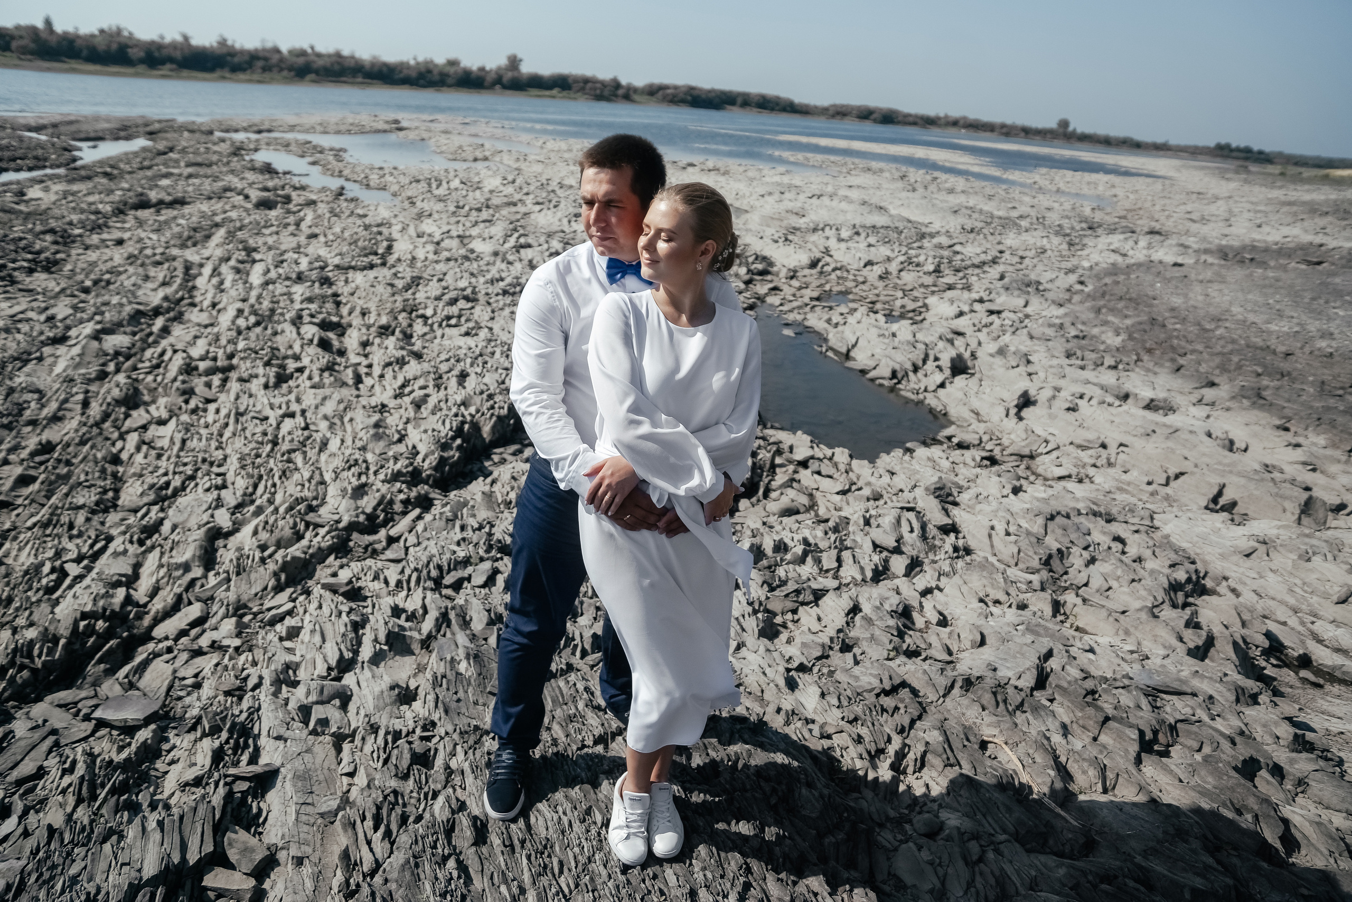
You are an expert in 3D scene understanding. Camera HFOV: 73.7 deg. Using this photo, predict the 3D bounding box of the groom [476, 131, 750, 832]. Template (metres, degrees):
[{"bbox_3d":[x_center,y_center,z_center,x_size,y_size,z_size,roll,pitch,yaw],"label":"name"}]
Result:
[{"bbox_3d":[-0.158,0.124,2.355,0.600,1.780,0.520,2,21,-7],"label":"groom"}]

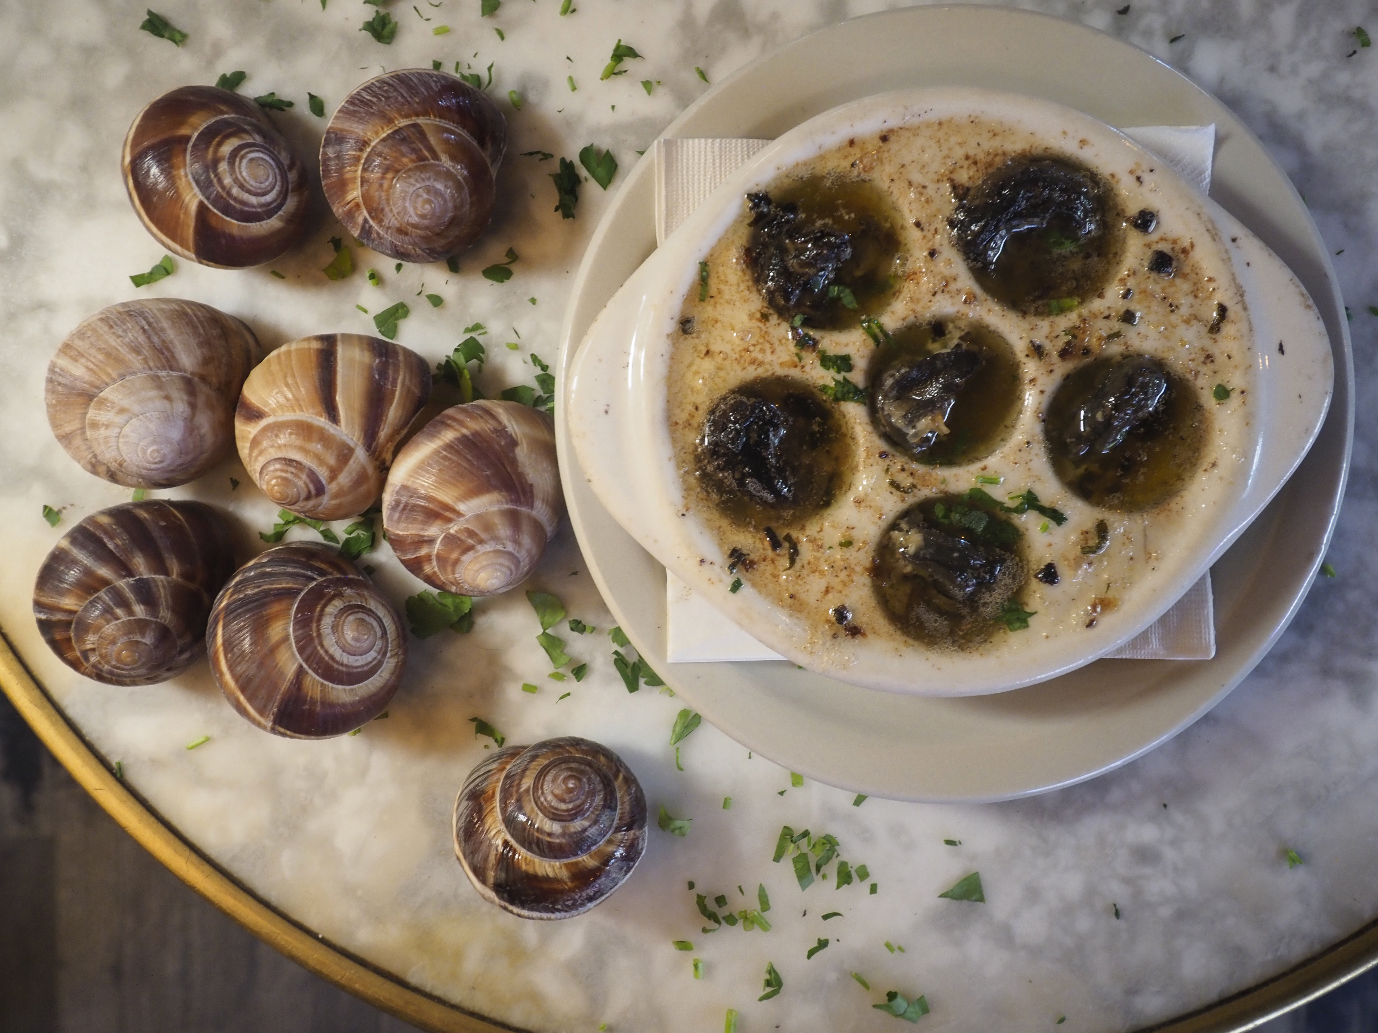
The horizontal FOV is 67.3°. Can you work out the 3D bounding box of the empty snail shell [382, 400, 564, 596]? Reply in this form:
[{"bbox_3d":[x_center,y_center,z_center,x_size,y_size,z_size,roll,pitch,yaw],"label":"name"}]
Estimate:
[{"bbox_3d":[-0.048,-0.004,0.233,0.040,0.034,0.044,4,91,1],"label":"empty snail shell"}]

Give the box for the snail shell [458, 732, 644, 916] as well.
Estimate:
[{"bbox_3d":[-0.031,0.070,0.234,0.041,0.035,0.042,0,91,1],"label":"snail shell"}]

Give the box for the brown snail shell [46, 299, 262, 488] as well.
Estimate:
[{"bbox_3d":[-0.120,-0.028,0.233,0.044,0.036,0.044,21,91,0],"label":"brown snail shell"}]

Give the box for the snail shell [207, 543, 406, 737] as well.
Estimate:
[{"bbox_3d":[-0.086,0.028,0.233,0.044,0.037,0.043,0,91,1],"label":"snail shell"}]

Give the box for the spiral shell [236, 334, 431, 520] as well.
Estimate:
[{"bbox_3d":[-0.080,-0.020,0.233,0.045,0.035,0.040,-31,90,1],"label":"spiral shell"}]

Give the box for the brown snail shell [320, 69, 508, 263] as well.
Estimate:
[{"bbox_3d":[-0.061,-0.078,0.232,0.041,0.035,0.042,0,91,1],"label":"brown snail shell"}]

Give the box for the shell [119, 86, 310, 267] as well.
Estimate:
[{"bbox_3d":[-0.106,-0.076,0.233,0.040,0.034,0.039,0,91,1],"label":"shell"}]

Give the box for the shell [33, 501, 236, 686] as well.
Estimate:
[{"bbox_3d":[-0.125,0.017,0.234,0.040,0.034,0.044,27,91,0],"label":"shell"}]

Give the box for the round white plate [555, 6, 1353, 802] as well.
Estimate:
[{"bbox_3d":[0.059,-0.025,0.238,0.176,0.021,0.176,0,91,1],"label":"round white plate"}]

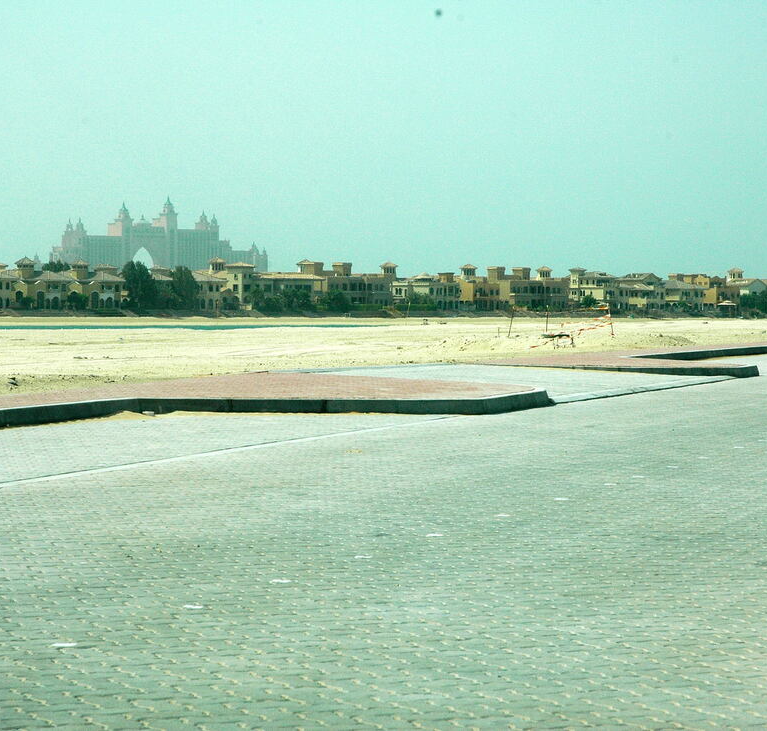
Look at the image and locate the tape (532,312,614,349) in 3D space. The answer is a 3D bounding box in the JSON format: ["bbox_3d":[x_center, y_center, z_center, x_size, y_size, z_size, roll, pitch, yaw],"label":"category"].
[{"bbox_3d":[3.683,-0.702,53.500,1.550,0.730,0.500,0,1,-18],"label":"tape"}]

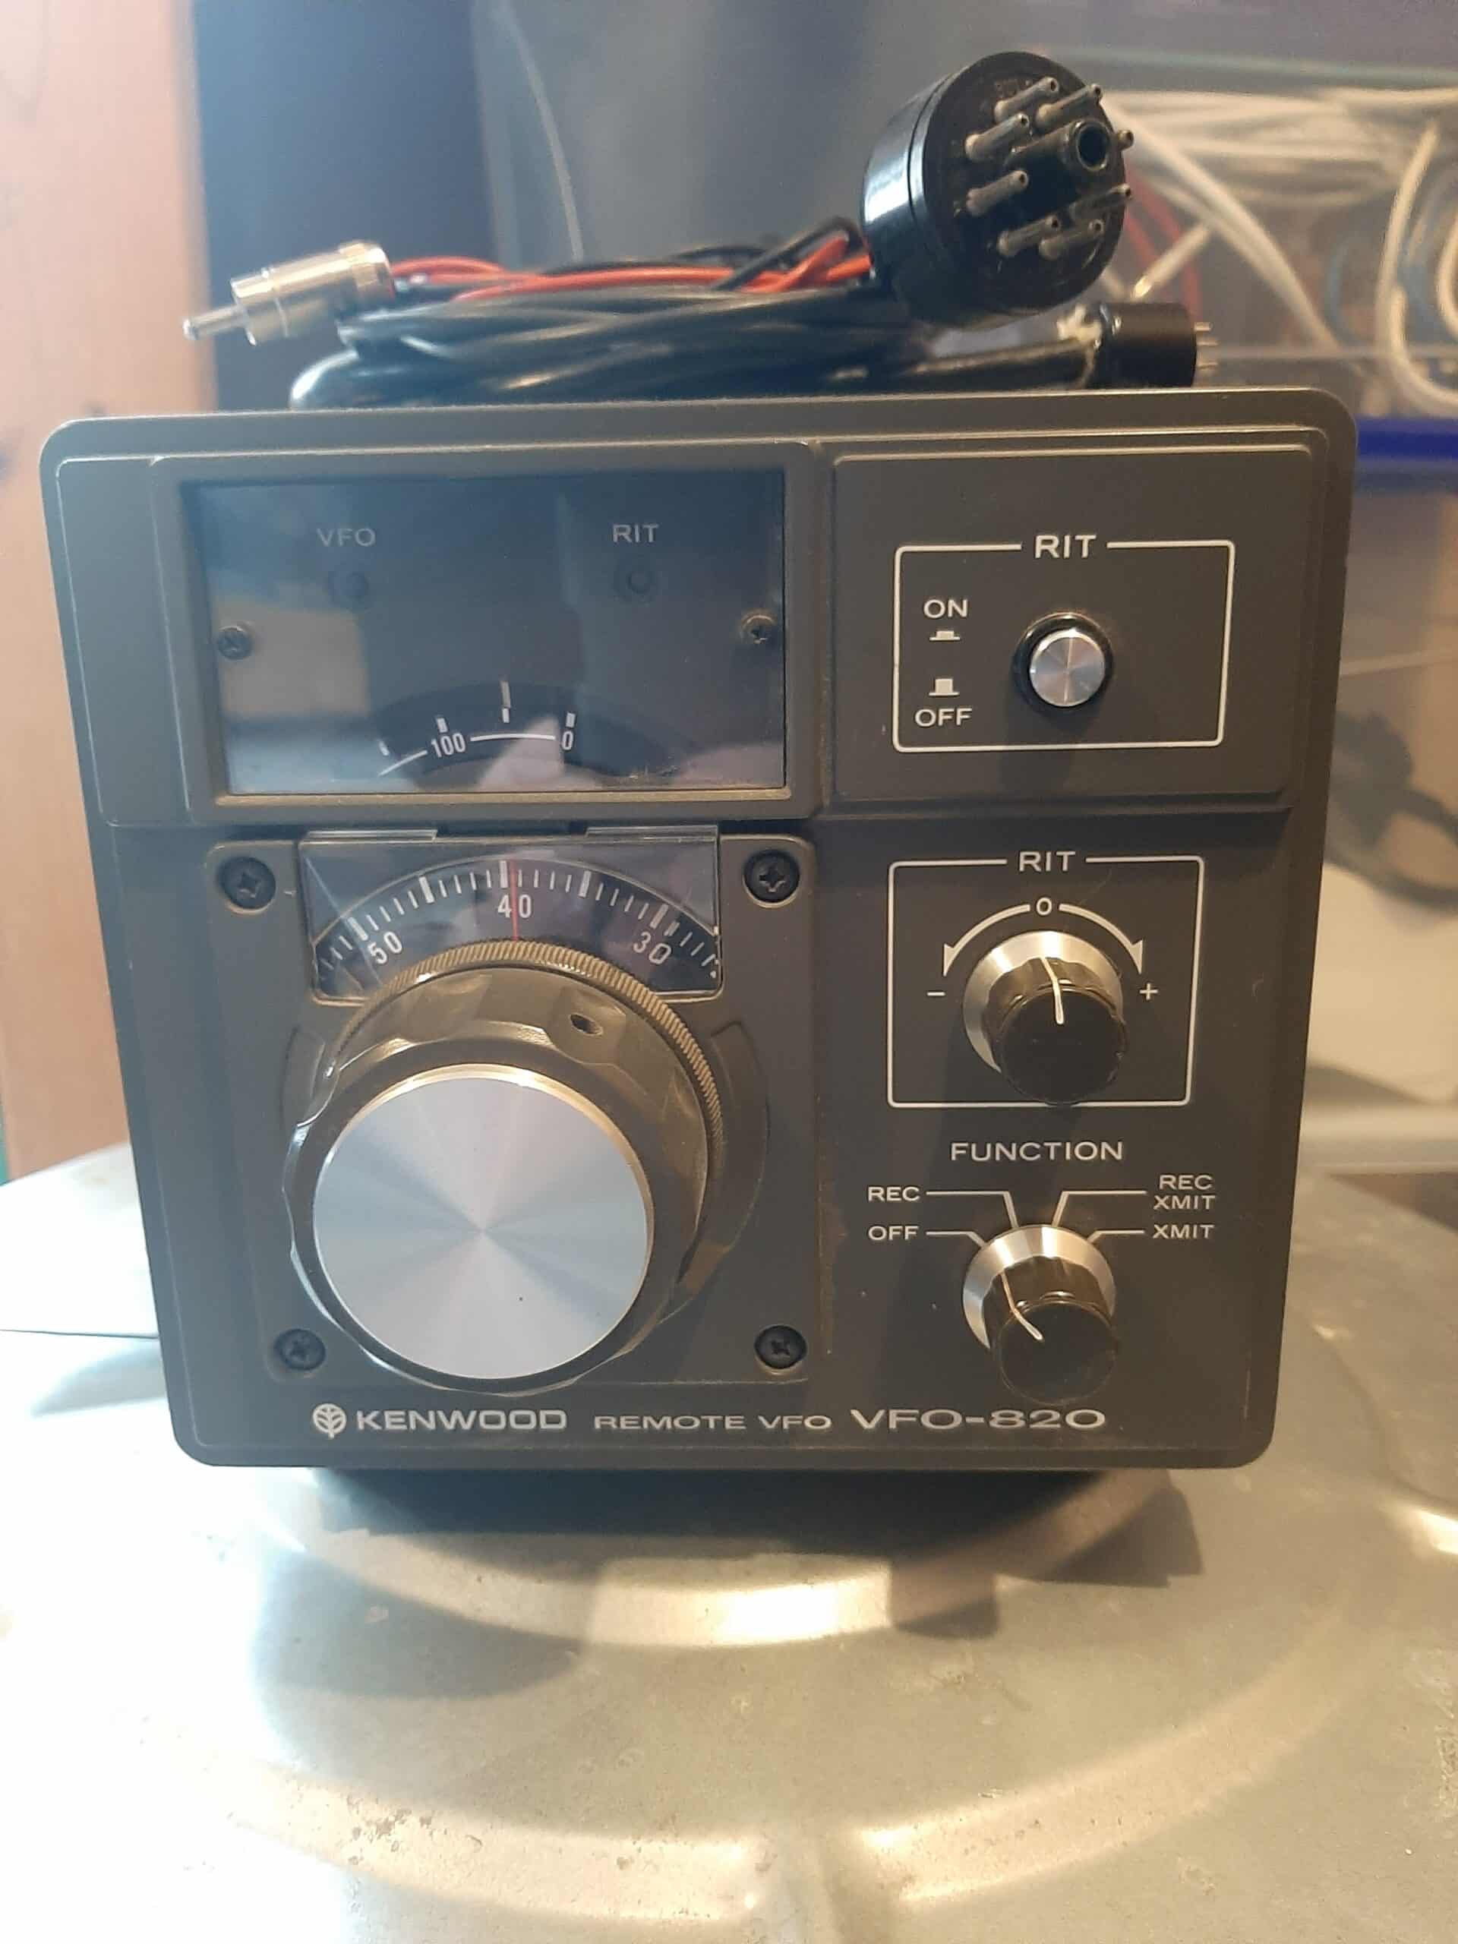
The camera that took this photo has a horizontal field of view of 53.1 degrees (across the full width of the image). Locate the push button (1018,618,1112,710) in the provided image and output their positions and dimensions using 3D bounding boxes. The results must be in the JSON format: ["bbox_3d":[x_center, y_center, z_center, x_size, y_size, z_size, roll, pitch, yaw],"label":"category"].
[{"bbox_3d":[0.042,-0.039,0.183,0.013,0.013,0.006,-1,15,2],"label":"push button"}]

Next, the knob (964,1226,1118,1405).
[{"bbox_3d":[0.044,0.048,0.203,0.022,0.022,0.018,-1,15,2],"label":"knob"}]

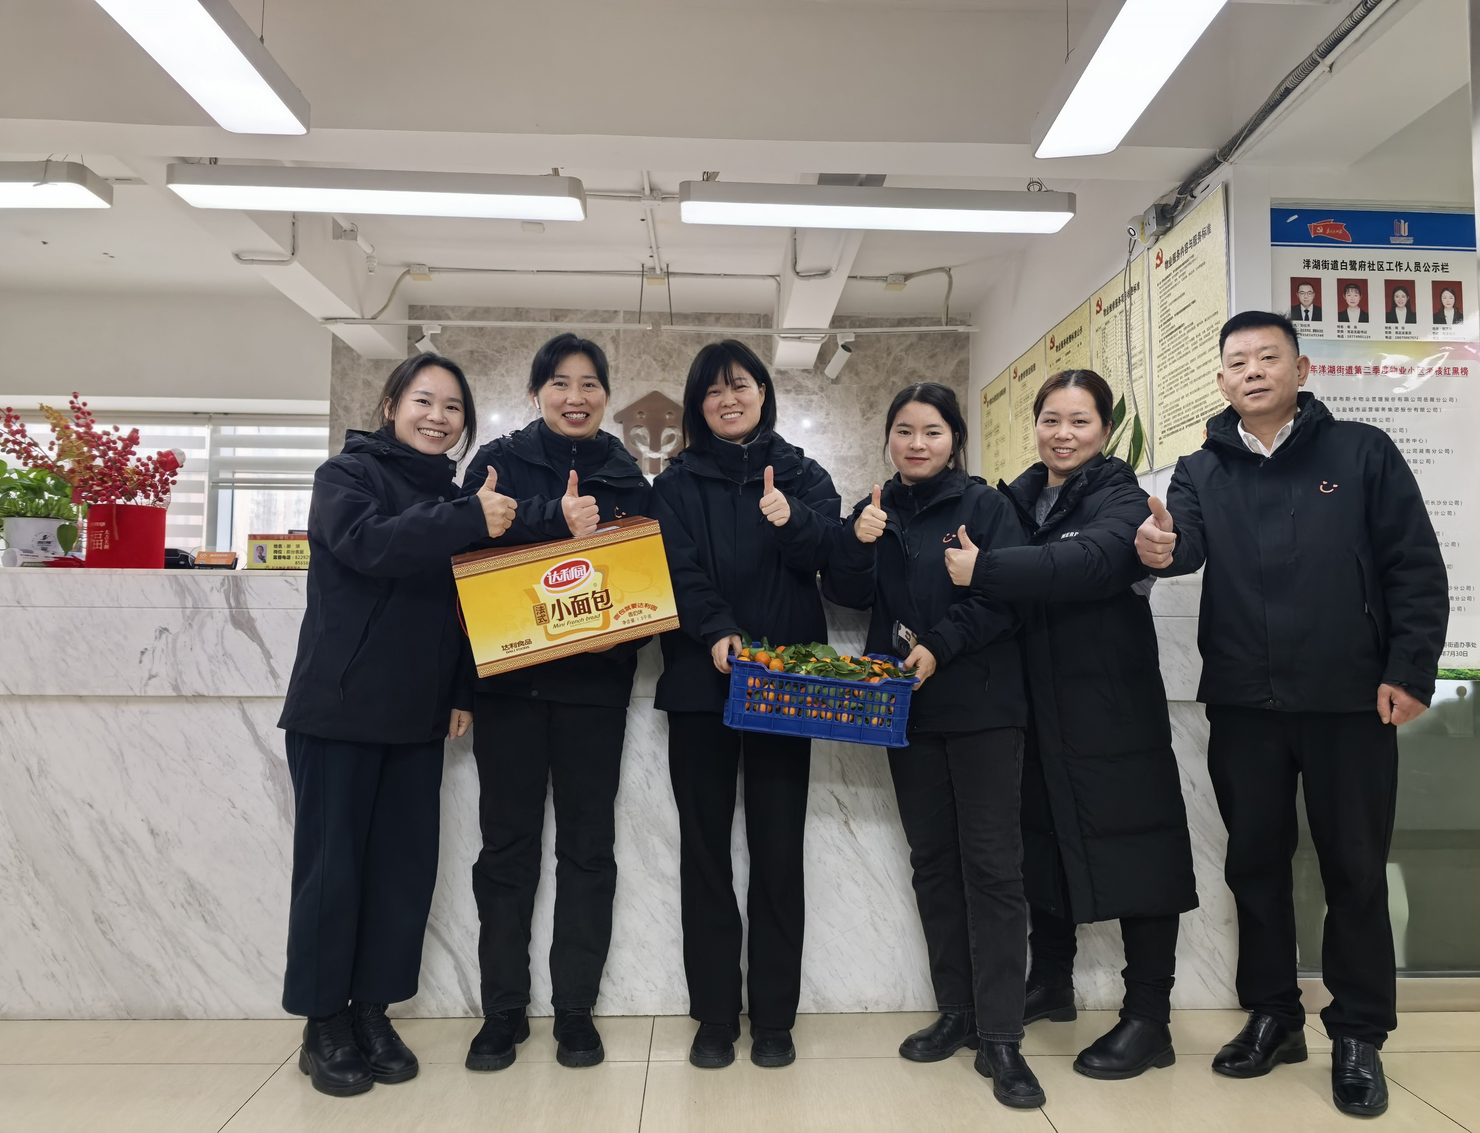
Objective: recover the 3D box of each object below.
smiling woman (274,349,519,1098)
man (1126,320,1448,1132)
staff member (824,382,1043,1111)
[{"bbox_3d":[-0.739,0.297,2.251,0.500,1.600,0.470,-3,-4,43],"label":"smiling woman"},{"bbox_3d":[1.159,0.258,2.202,0.600,1.675,0.500,-2,-4,34],"label":"man"},{"bbox_3d":[0.420,0.337,2.238,0.480,1.520,0.440,-1,-3,26],"label":"staff member"}]

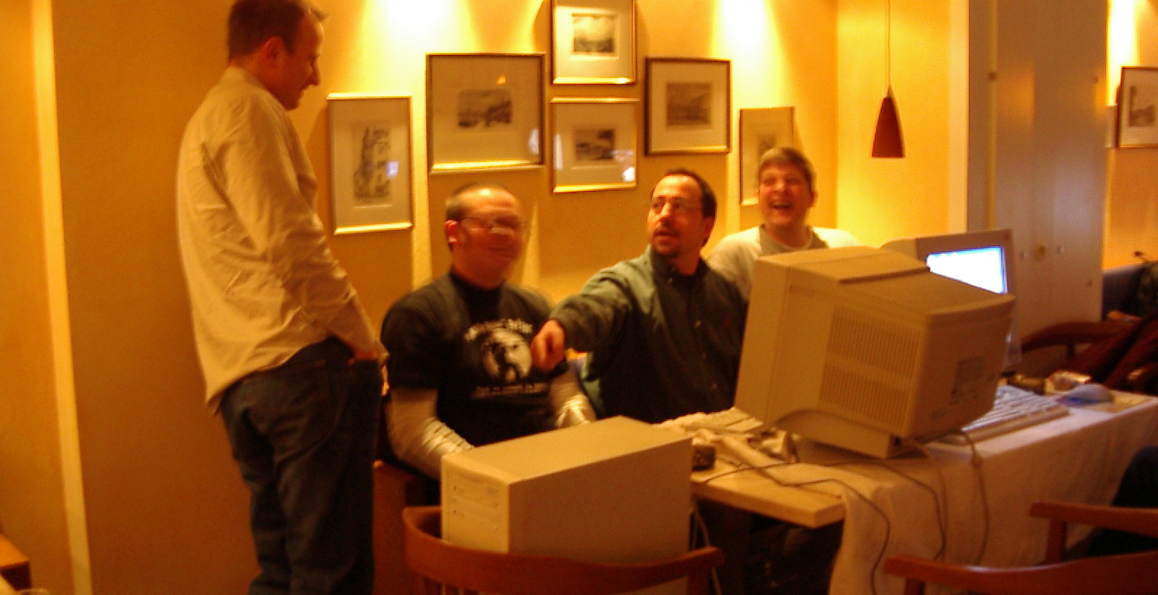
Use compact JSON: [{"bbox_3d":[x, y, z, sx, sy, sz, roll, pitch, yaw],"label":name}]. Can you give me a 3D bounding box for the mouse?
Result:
[{"bbox_3d":[1.360,0.253,3.390,0.115,0.038,0.063,1,7,20],"label":"mouse"}]

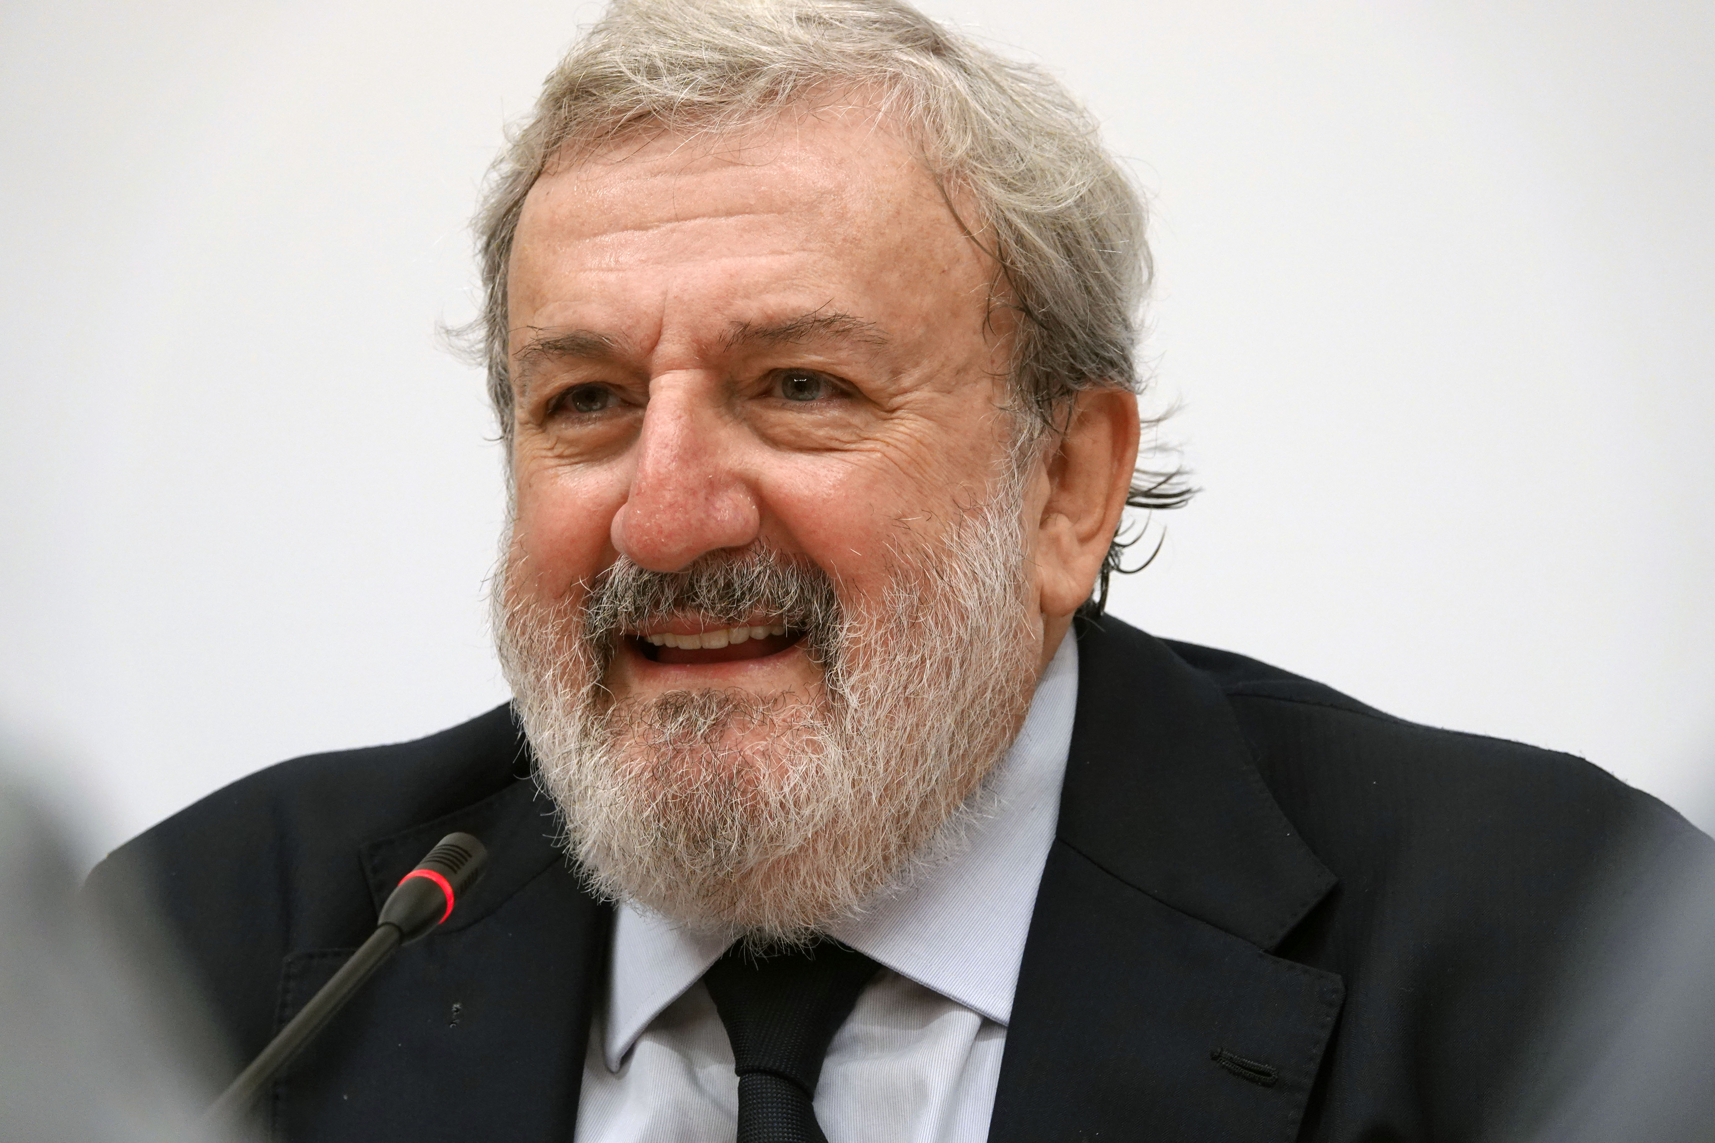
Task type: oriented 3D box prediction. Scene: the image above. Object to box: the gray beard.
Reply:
[{"bbox_3d":[-0.030,0.039,3.150,0.150,0.140,0.113,-1,-7,21],"label":"gray beard"}]

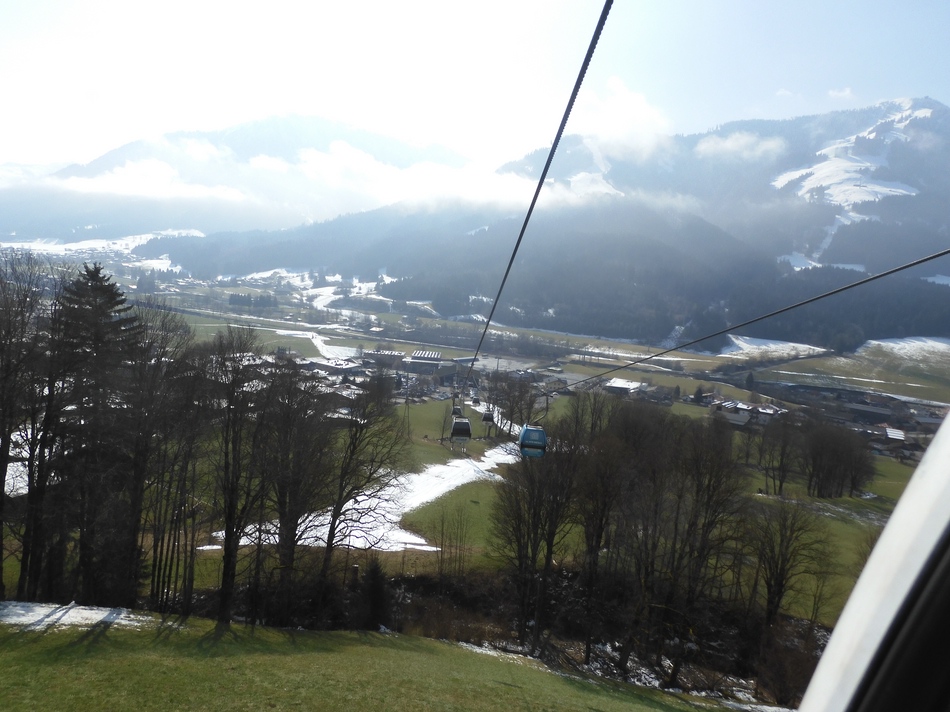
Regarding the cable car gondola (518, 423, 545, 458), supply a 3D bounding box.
[{"bbox_3d":[4.433,6.534,50.500,1.950,2.200,2.000,3,9,-2],"label":"cable car gondola"}]

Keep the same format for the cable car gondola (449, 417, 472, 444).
[{"bbox_3d":[-1.281,6.957,62.500,1.950,2.200,2.000,3,9,-2],"label":"cable car gondola"}]

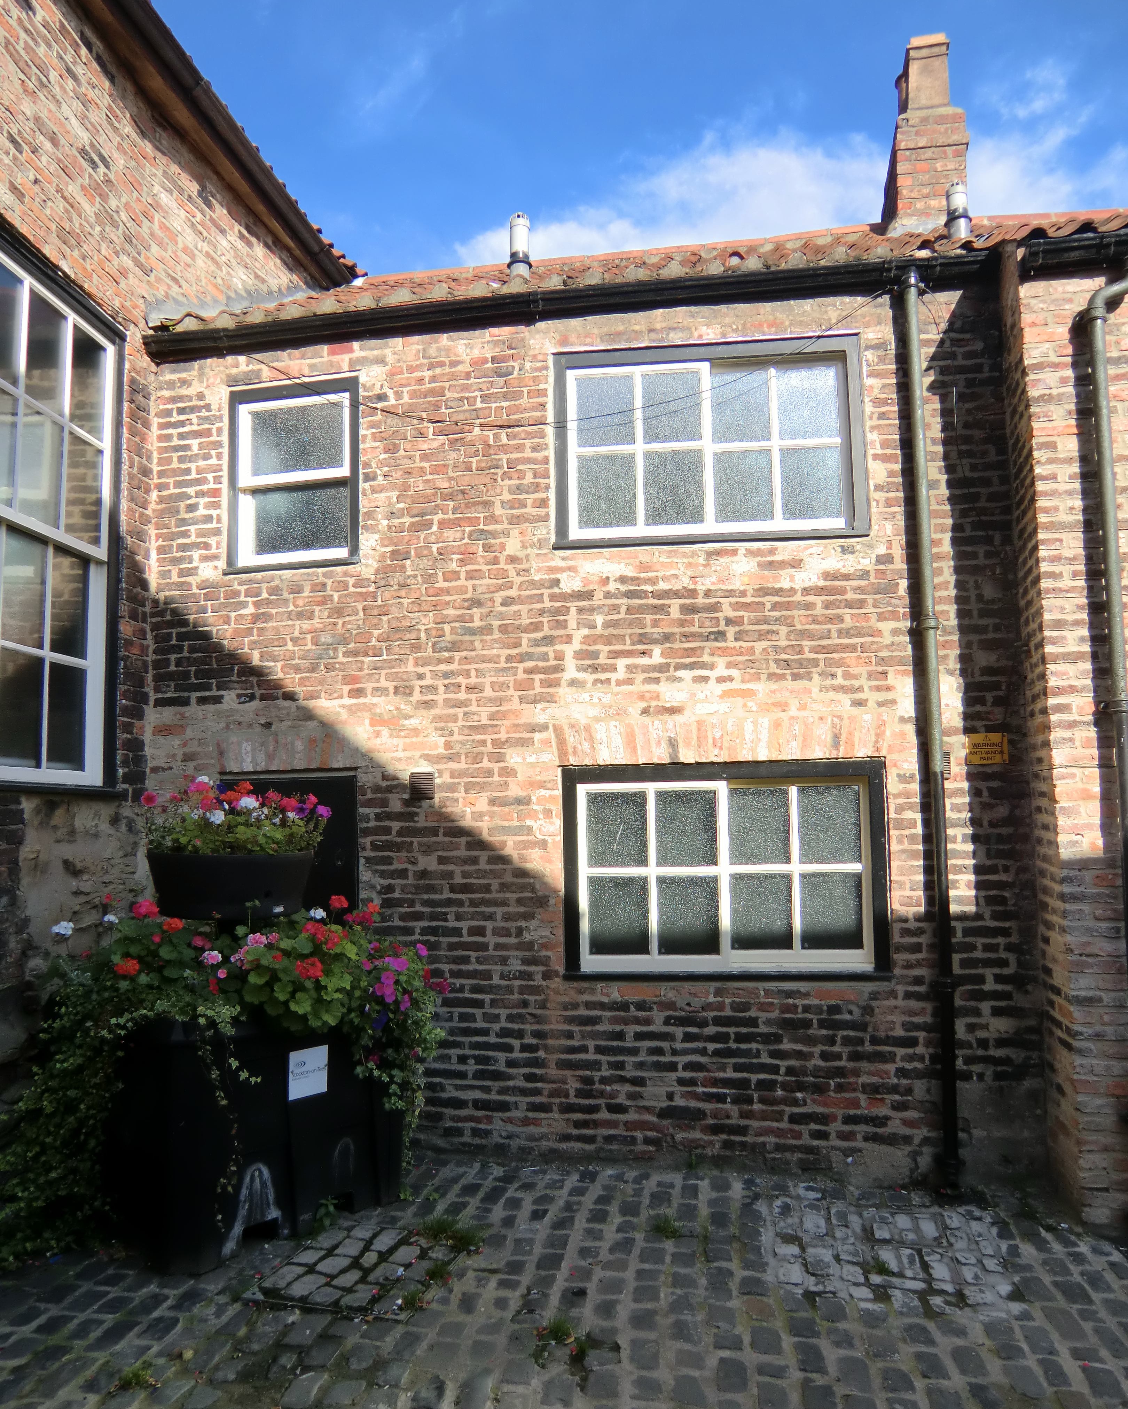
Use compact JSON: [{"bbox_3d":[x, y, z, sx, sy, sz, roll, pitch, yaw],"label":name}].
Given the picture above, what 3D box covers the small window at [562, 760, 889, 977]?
[{"bbox_3d":[0.787,0.812,5.157,1.569,1.038,0.110,-2,-5,6],"label":"small window"}]

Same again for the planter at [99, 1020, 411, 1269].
[{"bbox_3d":[-1.478,1.808,4.764,1.020,0.930,1.080,-6,-8,43],"label":"planter"}]

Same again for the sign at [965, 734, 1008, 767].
[{"bbox_3d":[2.081,0.221,5.122,0.196,0.153,0.008,-2,-6,11],"label":"sign"}]

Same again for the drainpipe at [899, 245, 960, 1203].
[{"bbox_3d":[1.751,0.032,4.979,0.095,4.418,0.110,-1,-5,6],"label":"drainpipe"}]

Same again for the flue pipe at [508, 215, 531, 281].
[{"bbox_3d":[-0.276,-2.816,6.450,0.140,0.426,0.140,-1,-6,0],"label":"flue pipe"}]

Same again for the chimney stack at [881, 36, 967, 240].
[{"bbox_3d":[2.430,-3.702,7.112,0.447,1.387,0.580,-2,-5,6],"label":"chimney stack"}]

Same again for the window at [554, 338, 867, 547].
[{"bbox_3d":[0.738,-1.323,5.355,1.564,1.034,0.110,-2,-5,6],"label":"window"}]

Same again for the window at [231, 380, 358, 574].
[{"bbox_3d":[-1.560,-1.323,6.002,0.807,1.082,0.090,-2,-6,11],"label":"window"}]

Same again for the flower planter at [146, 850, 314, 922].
[{"bbox_3d":[-1.478,0.796,4.620,0.740,0.285,0.740,-2,-5,6],"label":"flower planter"}]

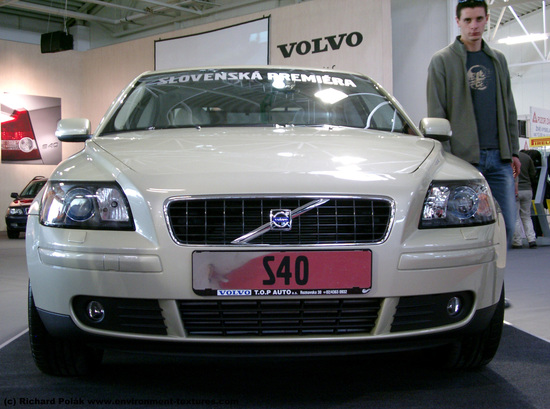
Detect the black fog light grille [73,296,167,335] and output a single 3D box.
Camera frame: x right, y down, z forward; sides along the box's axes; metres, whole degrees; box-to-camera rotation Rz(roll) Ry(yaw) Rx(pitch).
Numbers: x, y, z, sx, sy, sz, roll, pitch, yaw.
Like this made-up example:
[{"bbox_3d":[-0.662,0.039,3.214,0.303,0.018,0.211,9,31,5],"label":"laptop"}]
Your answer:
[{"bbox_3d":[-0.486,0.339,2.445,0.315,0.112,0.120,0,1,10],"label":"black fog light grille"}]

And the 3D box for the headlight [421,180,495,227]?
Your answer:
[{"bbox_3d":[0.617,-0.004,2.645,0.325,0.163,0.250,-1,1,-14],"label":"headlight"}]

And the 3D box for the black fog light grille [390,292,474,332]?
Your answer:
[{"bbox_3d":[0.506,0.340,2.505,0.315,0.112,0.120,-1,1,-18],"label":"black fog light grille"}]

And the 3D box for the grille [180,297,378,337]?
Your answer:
[{"bbox_3d":[0.017,0.340,2.385,0.615,0.115,0.075,0,1,-4],"label":"grille"}]

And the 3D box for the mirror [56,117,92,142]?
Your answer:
[{"bbox_3d":[-0.995,-0.366,3.930,0.185,0.118,0.120,0,1,-4],"label":"mirror"}]

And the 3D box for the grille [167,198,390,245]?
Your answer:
[{"bbox_3d":[0.015,0.048,2.385,0.690,0.150,0.085,0,1,-4],"label":"grille"}]

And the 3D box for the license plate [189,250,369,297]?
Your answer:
[{"bbox_3d":[0.022,0.203,2.338,0.530,0.135,0.020,0,1,-4],"label":"license plate"}]

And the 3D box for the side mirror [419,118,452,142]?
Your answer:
[{"bbox_3d":[0.818,-0.377,4.030,0.178,0.120,0.120,0,1,-4],"label":"side mirror"}]

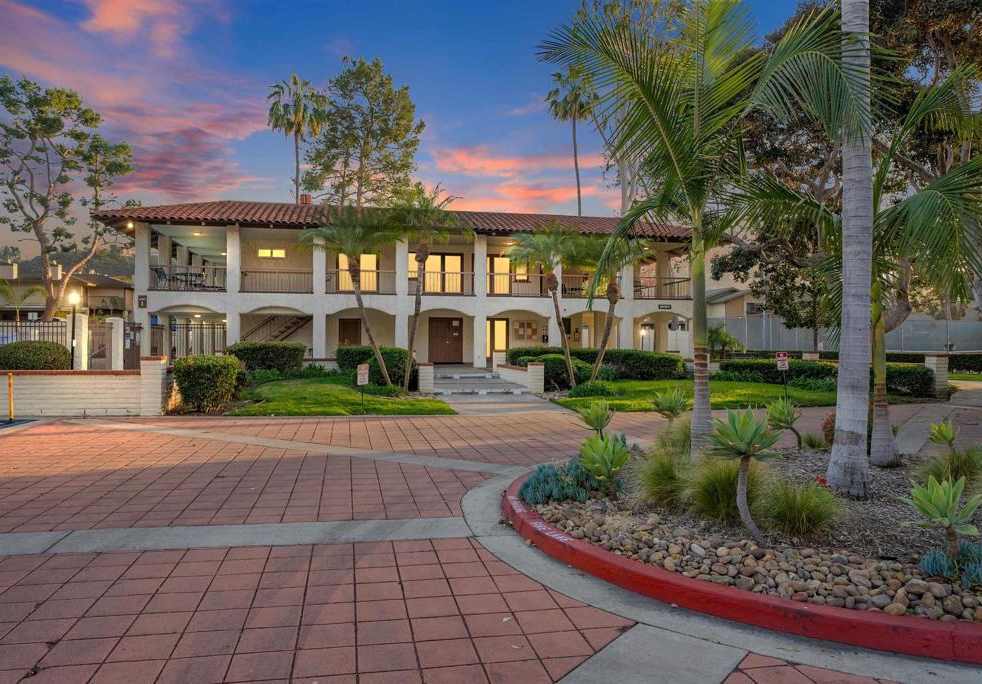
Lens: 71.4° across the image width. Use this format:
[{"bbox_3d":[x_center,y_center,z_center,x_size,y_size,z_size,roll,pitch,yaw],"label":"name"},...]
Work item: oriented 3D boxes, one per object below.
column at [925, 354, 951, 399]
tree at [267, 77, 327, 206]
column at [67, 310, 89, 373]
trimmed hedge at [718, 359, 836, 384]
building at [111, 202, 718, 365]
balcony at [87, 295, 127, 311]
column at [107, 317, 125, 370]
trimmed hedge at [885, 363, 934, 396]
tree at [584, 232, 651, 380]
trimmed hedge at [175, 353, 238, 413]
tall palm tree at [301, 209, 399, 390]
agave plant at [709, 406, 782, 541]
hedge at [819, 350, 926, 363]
[{"bbox_3d":[12.600,0.937,19.295,0.430,1.260,0.430,0,0,-11],"label":"column"},{"bbox_3d":[-13.316,-8.600,47.000,4.100,19.700,4.100,0,0,-12],"label":"tree"},{"bbox_3d":[-13.450,0.100,22.300,0.470,2.040,0.470,0,0,-12],"label":"column"},{"bbox_3d":[10.750,1.270,26.000,4.500,0.920,1.400,0,0,19],"label":"trimmed hedge"},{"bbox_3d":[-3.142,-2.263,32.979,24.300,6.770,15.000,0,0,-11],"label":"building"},{"bbox_3d":[-32.556,-3.384,58.019,3.000,1.250,1.500,0,0,-17],"label":"balcony"},{"bbox_3d":[-12.141,0.198,22.099,0.400,1.980,0.400,0,0,-11],"label":"column"},{"bbox_3d":[13.450,1.300,22.700,0.950,0.970,2.200,0,0,-12],"label":"trimmed hedge"},{"bbox_3d":[4.147,-1.045,22.300,2.253,4.930,2.400,0,0,0],"label":"tree"},{"bbox_3d":[-6.186,0.853,14.945,1.250,1.180,1.200,0,0,-11],"label":"trimmed hedge"},{"bbox_3d":[-4.413,-1.435,21.300,3.119,5.582,2.900,0,0,0],"label":"tall palm tree"},{"bbox_3d":[1.782,0.942,4.820,0.510,0.950,0.510,0,0,-12],"label":"agave plant"},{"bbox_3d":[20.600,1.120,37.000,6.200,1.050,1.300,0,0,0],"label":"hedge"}]

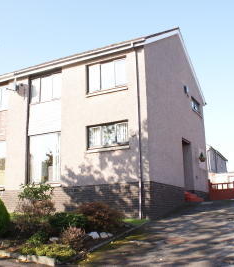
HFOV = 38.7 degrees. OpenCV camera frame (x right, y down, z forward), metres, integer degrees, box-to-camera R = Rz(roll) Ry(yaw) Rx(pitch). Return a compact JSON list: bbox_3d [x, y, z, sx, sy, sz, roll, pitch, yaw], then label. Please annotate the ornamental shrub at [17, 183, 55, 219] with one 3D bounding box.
[{"bbox_3d":[-3.009,2.483,12.482,1.443,1.283,1.299,-8,-14,27],"label":"ornamental shrub"}]

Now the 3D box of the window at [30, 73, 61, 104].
[{"bbox_3d":[-3.033,-1.920,14.342,1.756,1.168,0.120,-8,-15,27],"label":"window"}]

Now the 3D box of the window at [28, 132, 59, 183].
[{"bbox_3d":[-2.930,1.002,13.628,1.773,2.028,0.120,-8,-15,27],"label":"window"}]

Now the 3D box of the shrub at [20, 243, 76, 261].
[{"bbox_3d":[-1.530,2.550,7.315,1.380,0.331,0.828,-8,-14,27],"label":"shrub"}]

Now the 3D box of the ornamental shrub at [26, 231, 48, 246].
[{"bbox_3d":[-1.923,2.509,7.966,0.510,0.371,0.500,2,-14,-13],"label":"ornamental shrub"}]

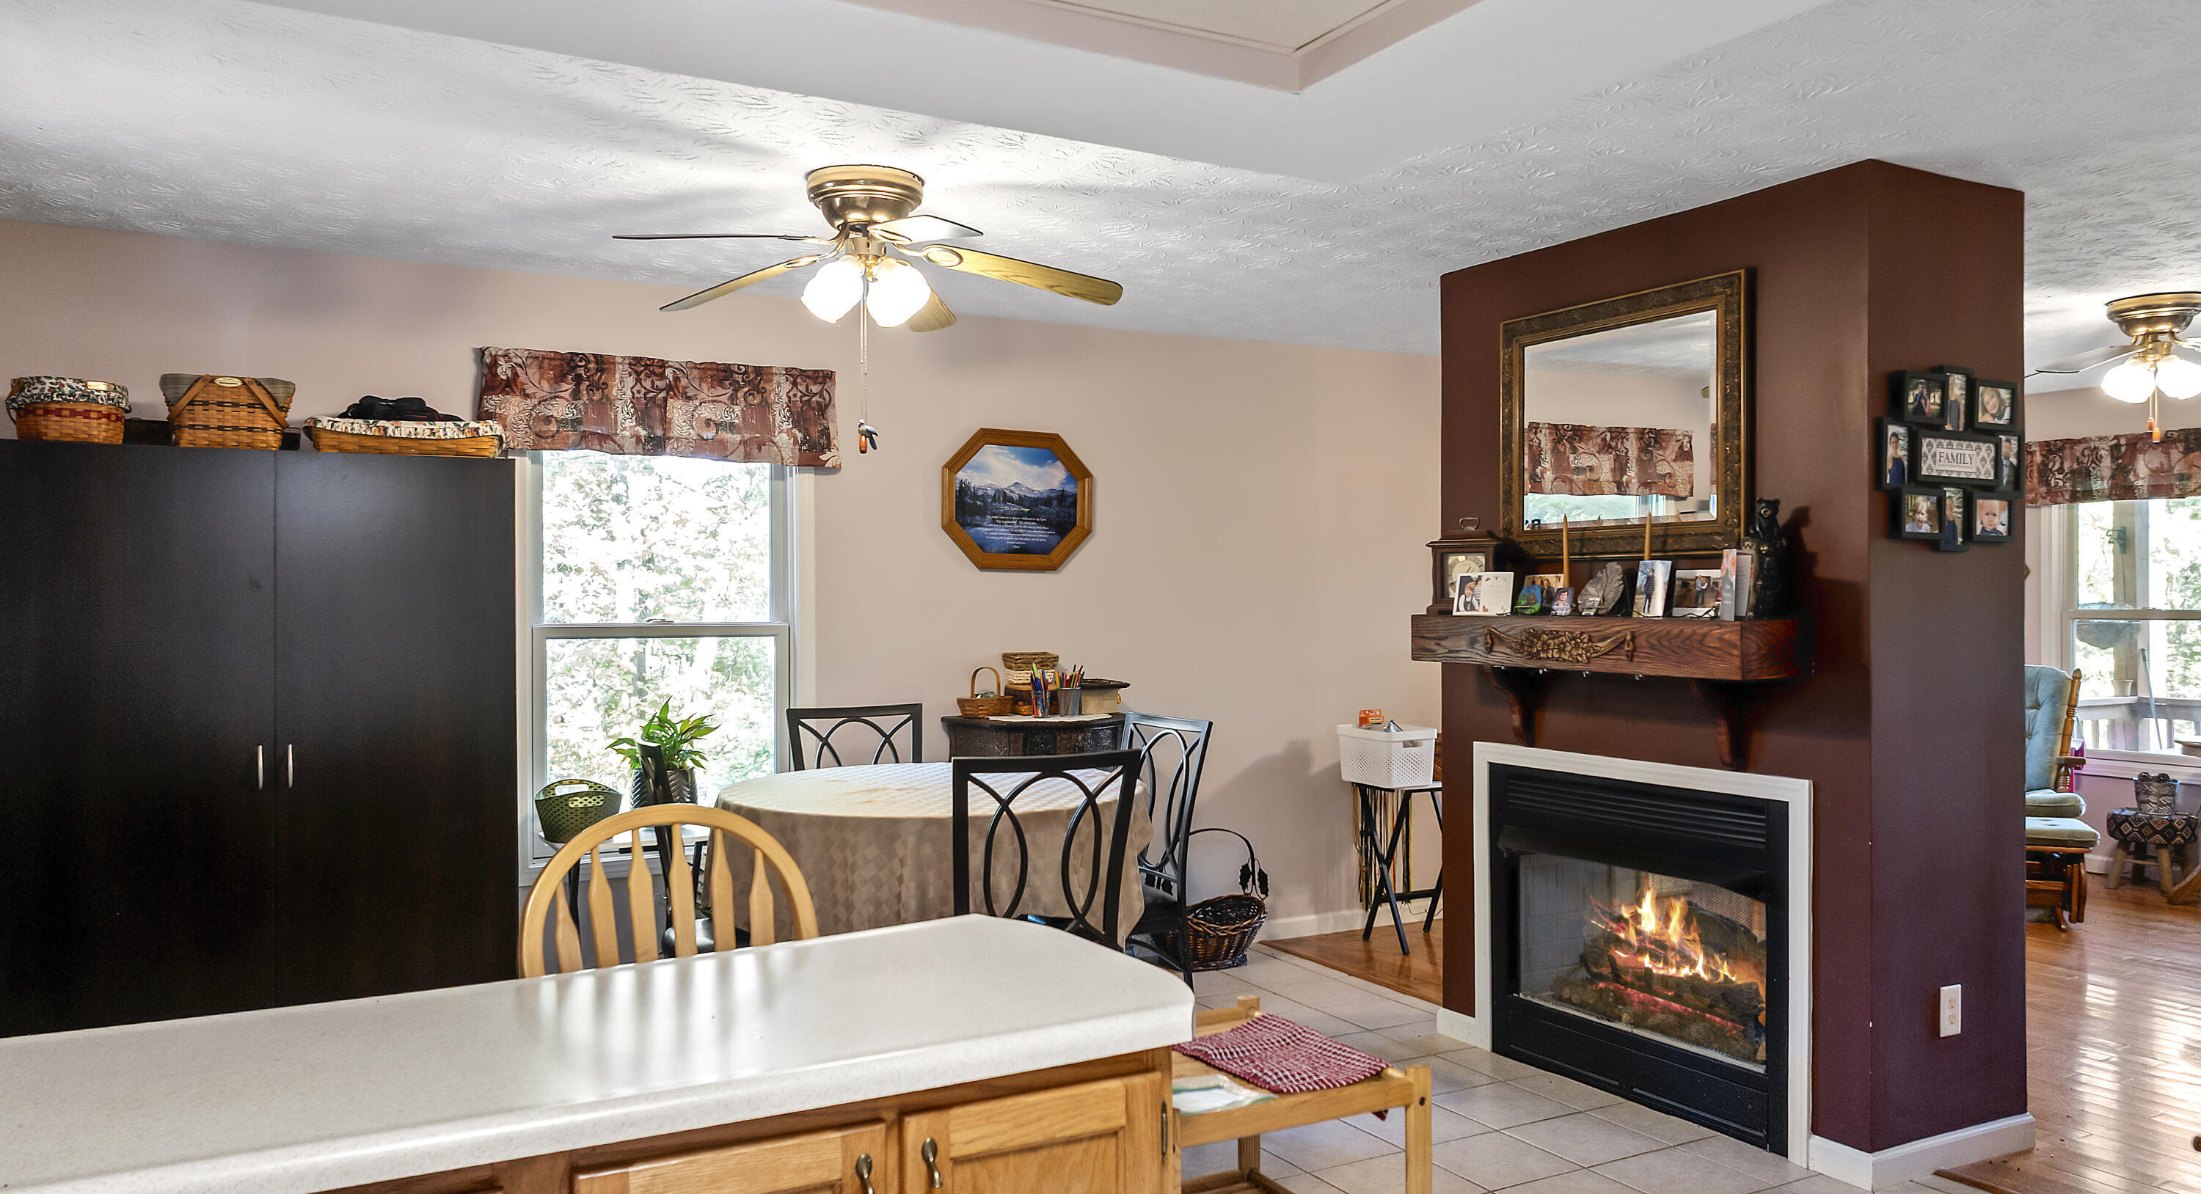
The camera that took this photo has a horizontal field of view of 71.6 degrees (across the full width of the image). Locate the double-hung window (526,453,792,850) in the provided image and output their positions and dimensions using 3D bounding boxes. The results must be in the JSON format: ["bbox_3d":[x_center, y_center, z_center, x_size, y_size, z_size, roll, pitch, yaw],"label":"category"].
[{"bbox_3d":[-1.454,0.115,5.071,0.880,1.430,0.100,0,0,-29],"label":"double-hung window"}]

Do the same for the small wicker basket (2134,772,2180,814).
[{"bbox_3d":[5.024,0.933,7.259,0.190,0.200,0.190,0,0,-29],"label":"small wicker basket"}]

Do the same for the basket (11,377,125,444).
[{"bbox_3d":[-2.724,-0.479,4.031,0.260,0.180,0.220,0,0,-28],"label":"basket"}]

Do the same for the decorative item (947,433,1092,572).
[{"bbox_3d":[-0.304,-0.354,5.661,0.618,0.518,0.032,0,0,-28],"label":"decorative item"}]

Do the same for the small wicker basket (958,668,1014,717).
[{"bbox_3d":[-0.412,0.337,5.400,0.176,0.175,0.130,0,0,-28],"label":"small wicker basket"}]

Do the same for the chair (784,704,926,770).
[{"bbox_3d":[-0.678,0.884,4.728,0.460,1.060,0.530,0,0,-28],"label":"chair"}]

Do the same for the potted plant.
[{"bbox_3d":[-1.336,0.508,4.656,0.320,0.380,0.310,0,0,-29],"label":"potted plant"}]

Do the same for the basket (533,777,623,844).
[{"bbox_3d":[-1.553,0.629,4.569,0.240,0.190,0.200,0,0,-28],"label":"basket"}]

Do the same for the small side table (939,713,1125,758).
[{"bbox_3d":[-0.157,0.922,5.523,0.780,0.960,0.380,0,0,-29],"label":"small side table"}]

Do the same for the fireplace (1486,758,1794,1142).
[{"bbox_3d":[1.619,0.960,4.362,0.360,0.890,1.060,0,0,-29],"label":"fireplace"}]

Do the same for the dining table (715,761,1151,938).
[{"bbox_3d":[-0.432,0.957,4.029,1.140,0.914,1.140,0,0,-28],"label":"dining table"}]

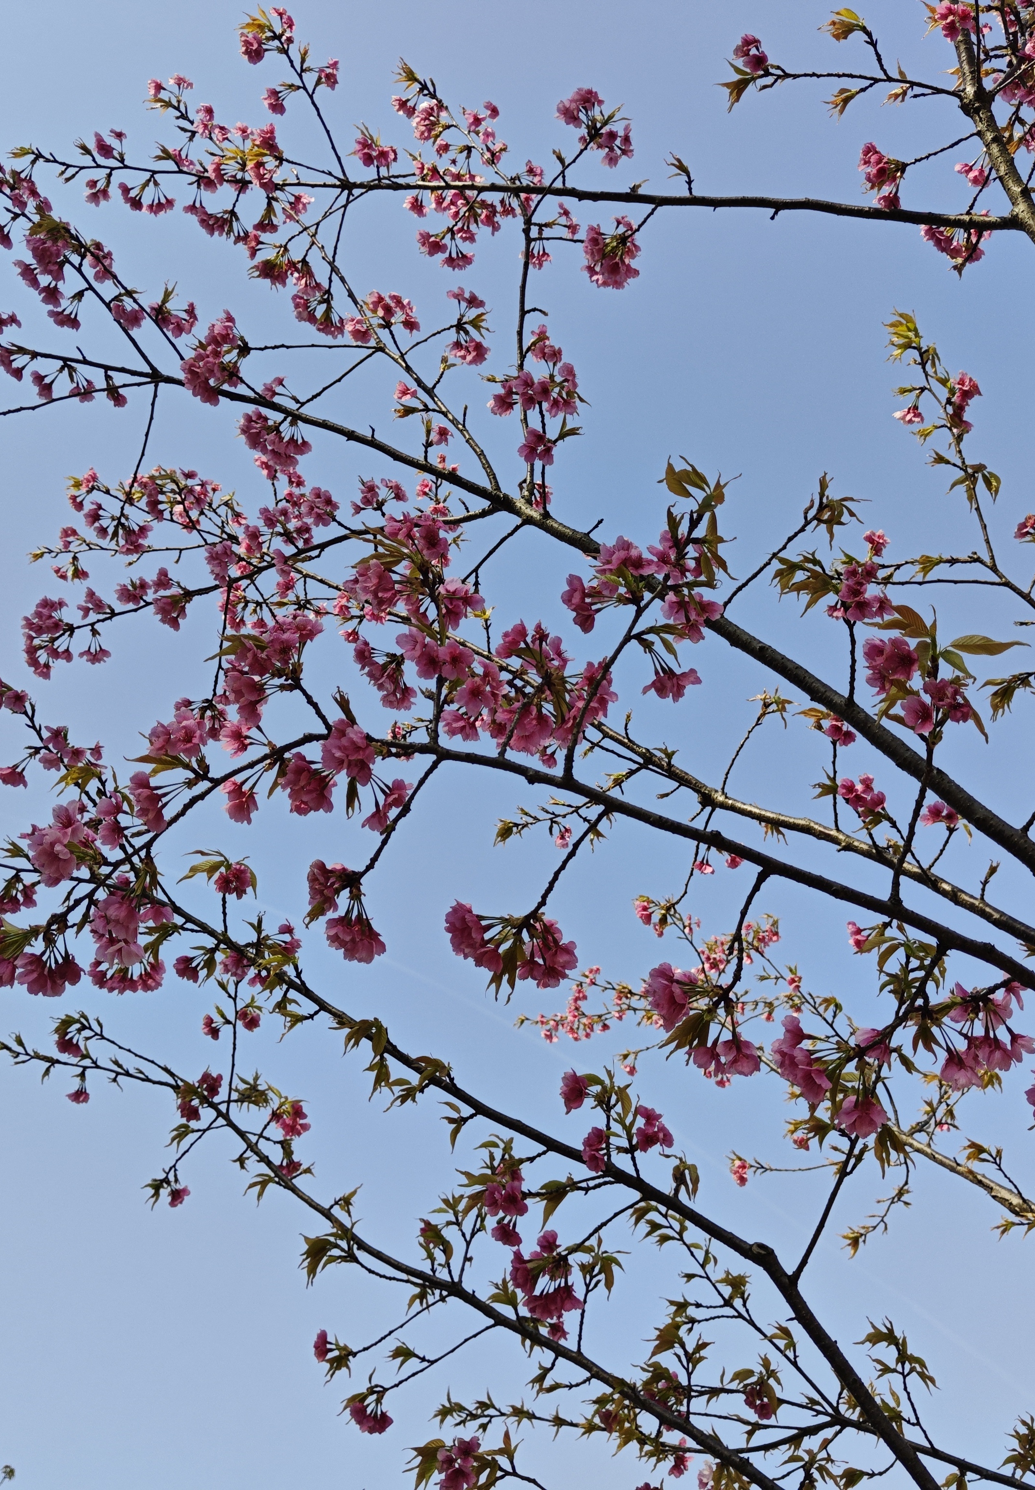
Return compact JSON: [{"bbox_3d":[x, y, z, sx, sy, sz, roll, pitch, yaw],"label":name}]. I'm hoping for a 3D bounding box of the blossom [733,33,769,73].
[{"bbox_3d":[0.296,-0.878,1.750,0.045,0.051,0.040,0,-24,34],"label":"blossom"}]

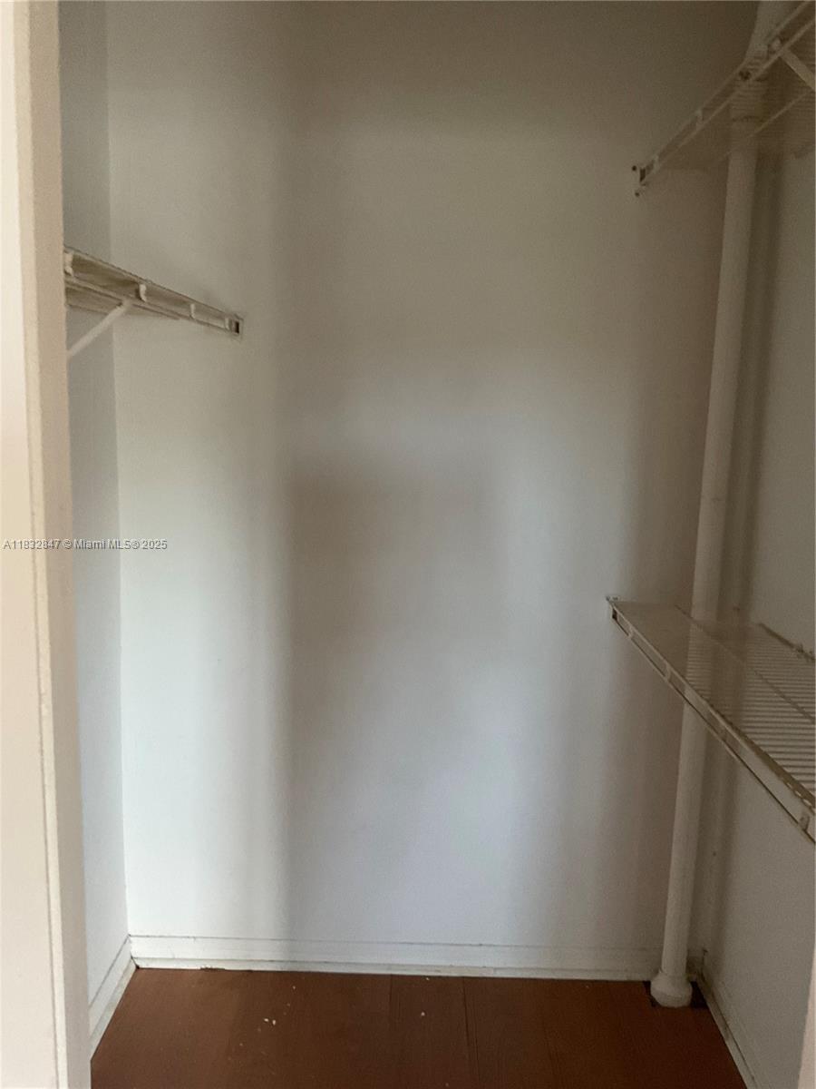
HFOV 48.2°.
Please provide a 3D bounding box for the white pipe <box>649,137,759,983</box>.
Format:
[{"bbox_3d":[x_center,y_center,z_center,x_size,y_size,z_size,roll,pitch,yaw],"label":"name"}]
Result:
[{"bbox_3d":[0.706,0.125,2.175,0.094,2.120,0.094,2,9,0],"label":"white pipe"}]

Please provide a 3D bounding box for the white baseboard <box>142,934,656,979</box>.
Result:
[{"bbox_3d":[0.013,1.078,2.384,1.465,0.089,0.020,2,9,0],"label":"white baseboard"}]

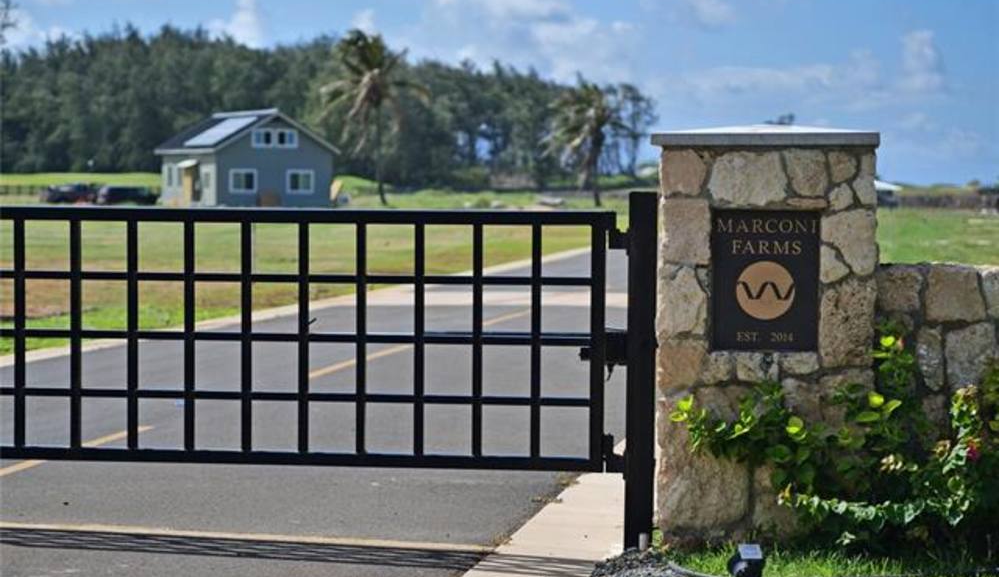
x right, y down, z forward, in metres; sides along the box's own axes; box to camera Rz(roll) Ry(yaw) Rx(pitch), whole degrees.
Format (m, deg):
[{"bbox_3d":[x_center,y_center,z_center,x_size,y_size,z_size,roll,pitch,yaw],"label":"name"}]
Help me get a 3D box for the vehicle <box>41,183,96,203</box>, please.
[{"bbox_3d":[-32.041,-7.042,186.000,4.500,1.550,1.820,0,3,-12],"label":"vehicle"}]

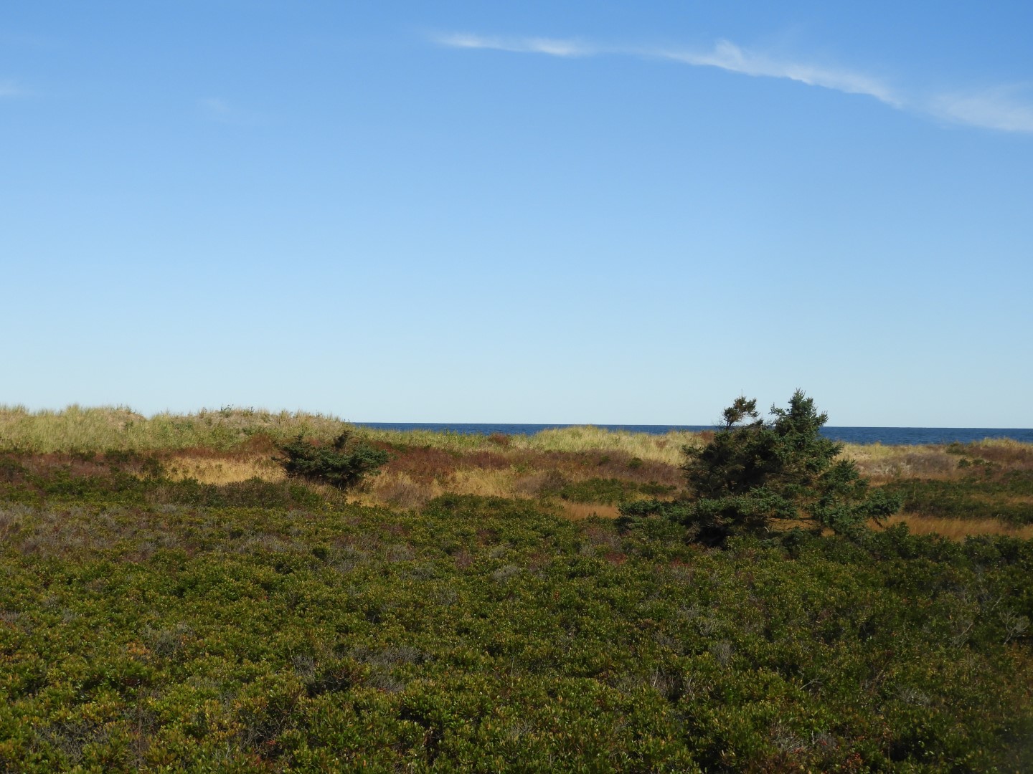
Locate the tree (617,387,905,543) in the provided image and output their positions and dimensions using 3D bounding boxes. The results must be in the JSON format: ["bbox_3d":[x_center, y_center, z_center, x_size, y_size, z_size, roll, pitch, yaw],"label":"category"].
[{"bbox_3d":[3.706,1.272,25.000,4.100,2.450,3.500,0,-1,0],"label":"tree"}]

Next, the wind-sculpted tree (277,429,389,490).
[{"bbox_3d":[-5.146,2.070,46.000,3.050,1.800,2.600,0,-1,0],"label":"wind-sculpted tree"}]

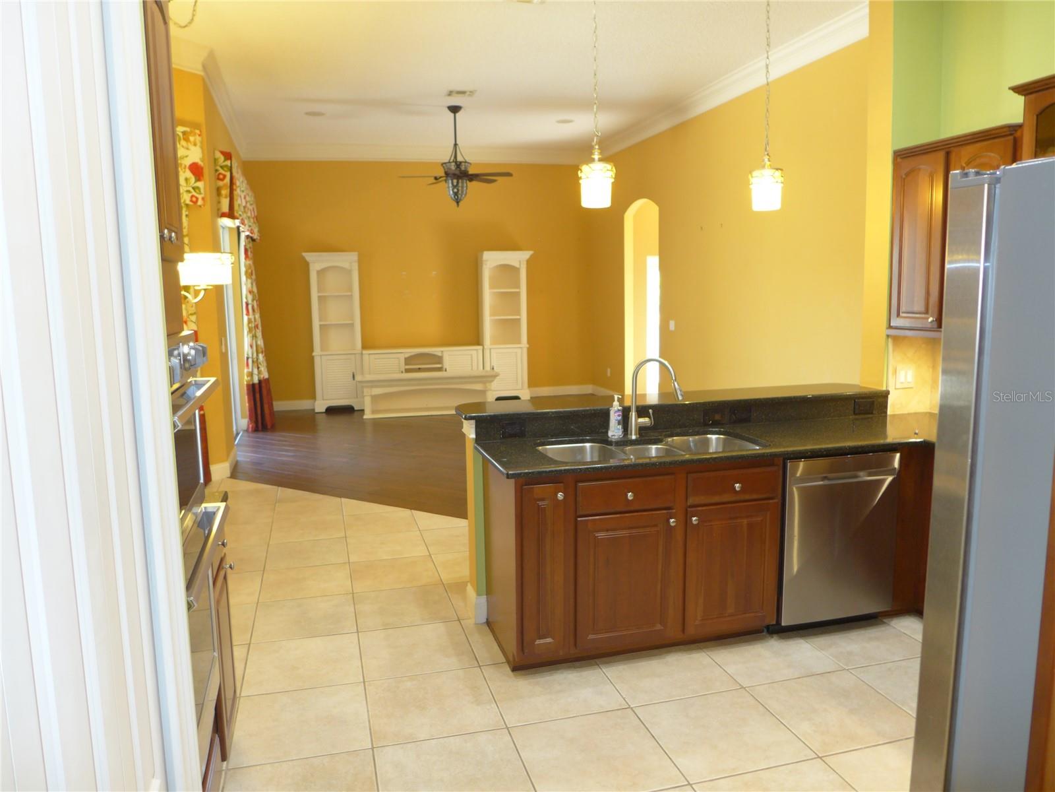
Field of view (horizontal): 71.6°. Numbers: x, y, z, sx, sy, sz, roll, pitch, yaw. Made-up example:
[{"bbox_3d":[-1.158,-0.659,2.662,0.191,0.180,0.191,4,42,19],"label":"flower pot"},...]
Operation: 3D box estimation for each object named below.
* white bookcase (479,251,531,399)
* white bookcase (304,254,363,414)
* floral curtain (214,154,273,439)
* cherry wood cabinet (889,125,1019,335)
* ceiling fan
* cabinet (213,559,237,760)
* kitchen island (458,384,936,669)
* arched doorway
[{"bbox_3d":[-0.326,-1.055,10.960,0.700,2.150,0.400,-3,8,-16],"label":"white bookcase"},{"bbox_3d":[-2.694,-0.887,10.152,0.700,2.150,0.400,-3,8,-16],"label":"white bookcase"},{"bbox_3d":[-3.112,-0.960,8.143,0.263,2.938,2.629,-3,8,-16],"label":"floral curtain"},{"bbox_3d":[2.351,-0.833,3.900,0.361,1.005,0.707,-3,8,-16],"label":"cherry wood cabinet"},{"bbox_3d":[-0.804,-2.725,8.351,1.308,1.106,1.268,-3,8,-16],"label":"ceiling fan"},{"bbox_3d":[-1.307,0.905,2.556,0.500,0.640,0.410,-3,8,-16],"label":"cabinet"},{"bbox_3d":[0.891,0.550,3.898,2.512,1.013,1.193,-3,8,-16],"label":"kitchen island"},{"bbox_3d":[1.582,-1.201,9.818,0.166,2.766,1.130,-3,8,-16],"label":"arched doorway"}]

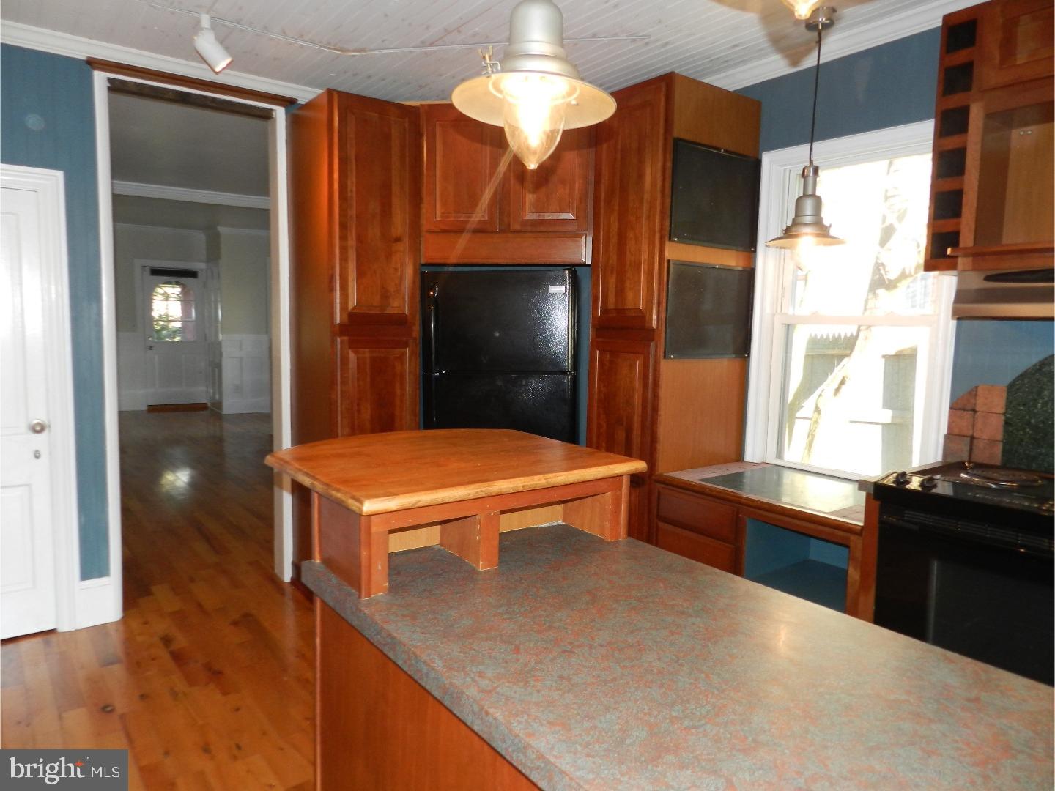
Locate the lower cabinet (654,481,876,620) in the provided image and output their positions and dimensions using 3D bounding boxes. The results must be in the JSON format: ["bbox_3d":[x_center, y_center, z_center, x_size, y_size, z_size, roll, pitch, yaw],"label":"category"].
[{"bbox_3d":[1.055,0.772,2.819,0.599,0.775,0.937,-3,7,-36],"label":"lower cabinet"}]

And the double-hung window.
[{"bbox_3d":[1.332,-0.347,2.907,0.120,1.403,0.865,-3,7,-36],"label":"double-hung window"}]

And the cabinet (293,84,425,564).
[{"bbox_3d":[-0.893,-0.183,3.597,0.462,2.438,0.575,-3,7,-36],"label":"cabinet"}]

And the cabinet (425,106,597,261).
[{"bbox_3d":[-0.054,-1.025,3.550,0.840,0.730,0.480,3,6,12],"label":"cabinet"}]

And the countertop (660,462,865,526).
[{"bbox_3d":[1.041,0.386,2.790,0.625,0.033,0.897,-3,7,-36],"label":"countertop"}]

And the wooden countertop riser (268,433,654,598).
[{"bbox_3d":[-0.201,0.222,1.667,0.694,0.183,0.672,-3,7,-36],"label":"wooden countertop riser"}]

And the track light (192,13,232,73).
[{"bbox_3d":[-1.215,-1.373,2.732,0.137,0.200,0.077,-3,7,-36],"label":"track light"}]

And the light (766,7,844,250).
[{"bbox_3d":[1.057,-0.963,2.595,0.294,0.890,0.294,-3,7,-36],"label":"light"}]

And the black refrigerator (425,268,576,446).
[{"bbox_3d":[-0.083,0.189,3.823,0.760,1.690,0.760,3,6,12],"label":"black refrigerator"}]

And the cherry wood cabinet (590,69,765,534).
[{"bbox_3d":[0.661,-0.119,3.299,0.599,2.438,0.460,-3,7,-36],"label":"cherry wood cabinet"}]

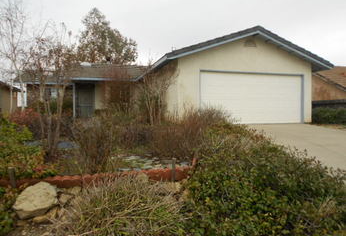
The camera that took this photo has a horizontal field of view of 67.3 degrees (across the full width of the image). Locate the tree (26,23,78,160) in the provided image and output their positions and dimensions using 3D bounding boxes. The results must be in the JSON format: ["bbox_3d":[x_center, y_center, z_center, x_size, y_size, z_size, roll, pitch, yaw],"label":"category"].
[{"bbox_3d":[-2.270,-0.499,4.900,1.000,2.520,0.950,0,1,0],"label":"tree"}]

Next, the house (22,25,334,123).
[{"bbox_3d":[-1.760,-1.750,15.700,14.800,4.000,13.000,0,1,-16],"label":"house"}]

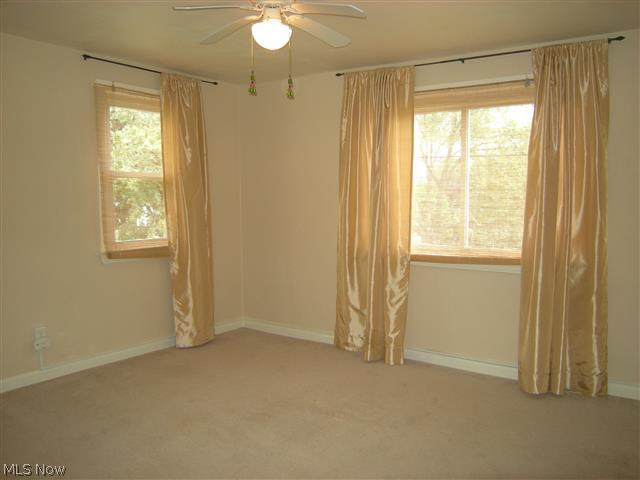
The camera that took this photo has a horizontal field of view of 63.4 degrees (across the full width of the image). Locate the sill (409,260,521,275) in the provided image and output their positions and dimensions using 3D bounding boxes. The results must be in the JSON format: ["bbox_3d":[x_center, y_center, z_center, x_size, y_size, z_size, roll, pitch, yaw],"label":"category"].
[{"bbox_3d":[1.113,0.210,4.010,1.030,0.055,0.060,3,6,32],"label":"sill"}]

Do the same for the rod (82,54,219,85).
[{"bbox_3d":[-1.348,-1.375,4.286,0.090,0.060,1.260,5,7,40],"label":"rod"}]

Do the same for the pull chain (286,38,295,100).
[{"bbox_3d":[-0.138,-0.796,2.420,0.034,0.282,0.034,0,5,0],"label":"pull chain"}]

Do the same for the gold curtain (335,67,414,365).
[{"bbox_3d":[0.417,-0.190,4.322,0.680,2.370,0.150,3,6,32],"label":"gold curtain"}]

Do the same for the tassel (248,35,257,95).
[{"bbox_3d":[-0.316,-0.815,2.420,0.034,0.282,0.034,0,5,0],"label":"tassel"}]

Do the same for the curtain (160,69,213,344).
[{"bbox_3d":[-1.146,-0.220,4.610,0.130,2.370,0.510,5,7,40],"label":"curtain"}]

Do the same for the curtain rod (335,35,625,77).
[{"bbox_3d":[1.042,-1.331,3.869,2.140,0.060,0.090,3,6,32],"label":"curtain rod"}]

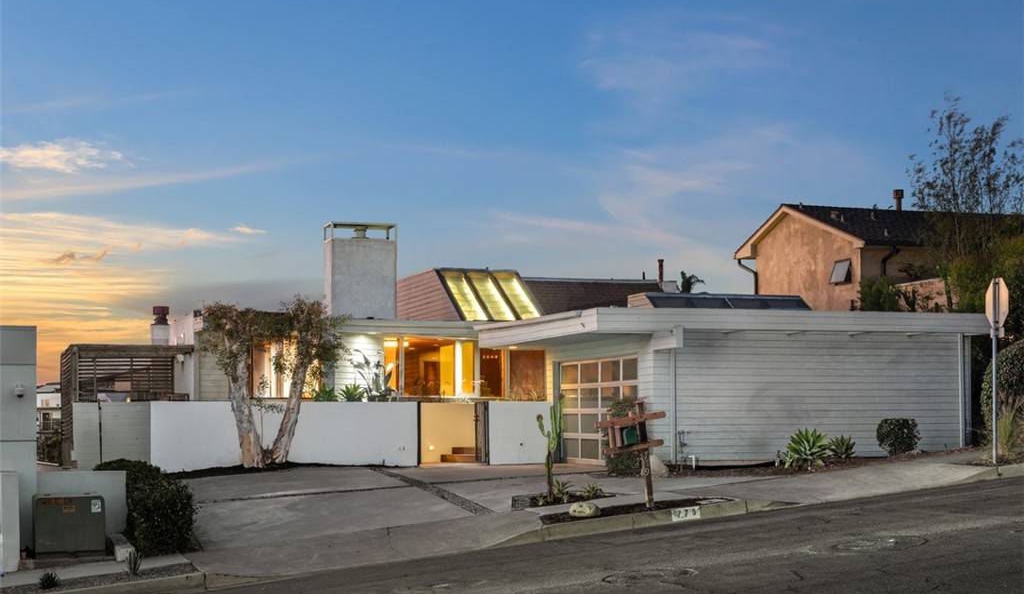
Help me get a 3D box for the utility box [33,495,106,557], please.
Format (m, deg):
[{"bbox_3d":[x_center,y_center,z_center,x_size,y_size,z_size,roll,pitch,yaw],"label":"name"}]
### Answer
[{"bbox_3d":[-5.822,2.978,20.938,0.860,0.770,0.680,1,-4,-18],"label":"utility box"}]

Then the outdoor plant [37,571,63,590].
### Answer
[{"bbox_3d":[-5.382,3.304,18.568,0.280,0.210,0.280,2,-4,-25],"label":"outdoor plant"}]

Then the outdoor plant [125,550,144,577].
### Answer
[{"bbox_3d":[-4.541,3.203,19.152,0.240,0.300,0.240,2,-4,-25],"label":"outdoor plant"}]

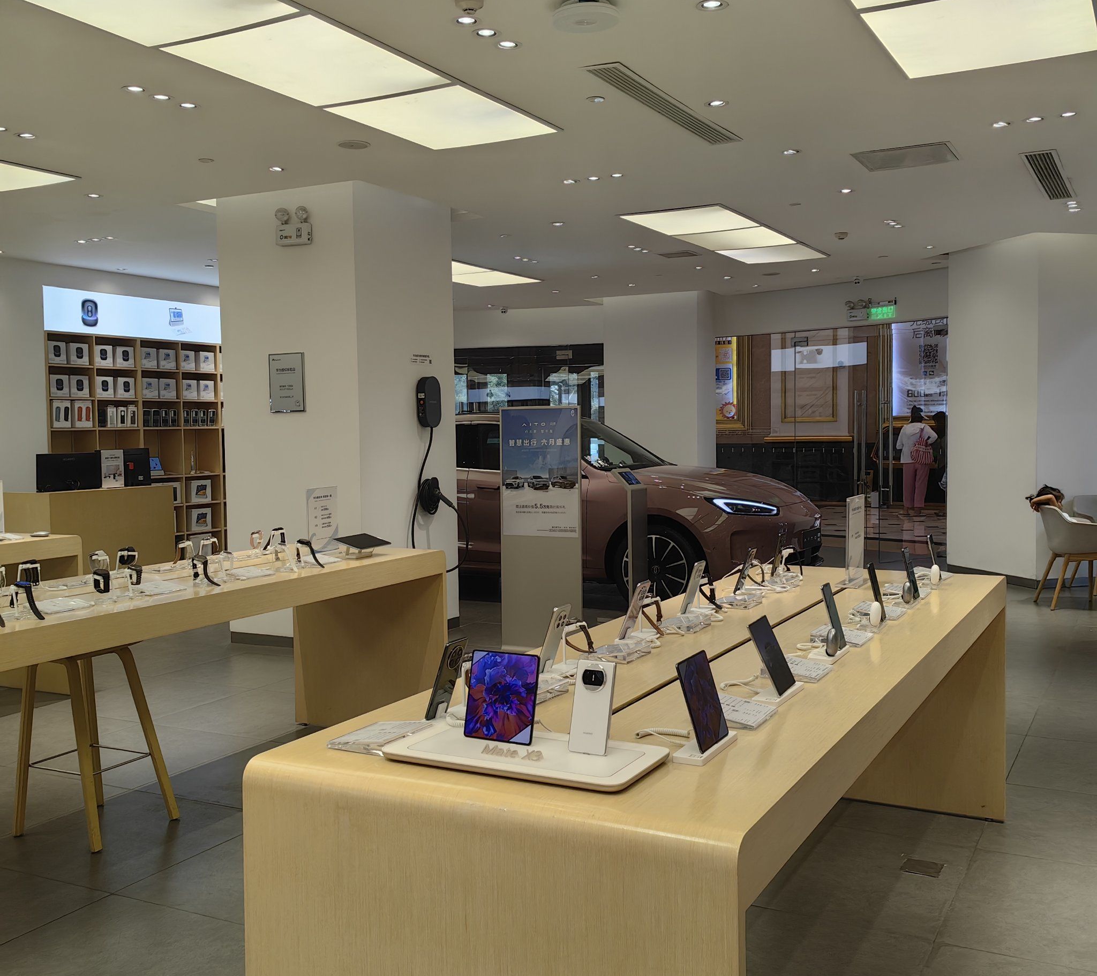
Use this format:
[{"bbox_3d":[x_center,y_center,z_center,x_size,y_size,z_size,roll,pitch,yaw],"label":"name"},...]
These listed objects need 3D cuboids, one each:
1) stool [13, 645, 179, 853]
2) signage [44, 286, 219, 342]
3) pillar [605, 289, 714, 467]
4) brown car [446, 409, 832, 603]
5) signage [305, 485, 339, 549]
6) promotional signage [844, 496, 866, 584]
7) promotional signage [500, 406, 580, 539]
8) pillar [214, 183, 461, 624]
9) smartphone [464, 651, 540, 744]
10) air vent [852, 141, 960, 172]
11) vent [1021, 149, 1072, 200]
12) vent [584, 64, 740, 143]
[{"bbox_3d":[-1.711,0.895,4.291,0.430,0.780,0.430,1,3,28],"label":"stool"},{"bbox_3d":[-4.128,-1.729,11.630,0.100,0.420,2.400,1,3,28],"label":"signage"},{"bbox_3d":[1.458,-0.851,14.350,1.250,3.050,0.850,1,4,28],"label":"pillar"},{"bbox_3d":[0.070,0.111,10.317,4.770,1.610,1.930,1,4,32],"label":"brown car"},{"bbox_3d":[-1.026,0.143,5.216,0.060,0.290,0.220,1,4,28],"label":"signage"},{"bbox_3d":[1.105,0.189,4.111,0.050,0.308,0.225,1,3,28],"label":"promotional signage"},{"bbox_3d":[-0.049,-0.102,7.456,0.590,0.850,0.045,1,3,28],"label":"promotional signage"},{"bbox_3d":[-1.470,-0.479,8.208,1.165,3.100,1.165,1,3,28],"label":"pillar"},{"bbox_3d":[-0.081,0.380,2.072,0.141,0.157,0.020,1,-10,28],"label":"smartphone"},{"bbox_3d":[2.140,-1.978,6.803,0.550,0.030,0.540,1,4,28],"label":"air vent"},{"bbox_3d":[3.257,-2.025,7.392,0.200,0.030,1.650,1,4,28],"label":"vent"},{"bbox_3d":[0.619,-1.895,5.685,0.200,0.030,1.620,1,4,28],"label":"vent"}]

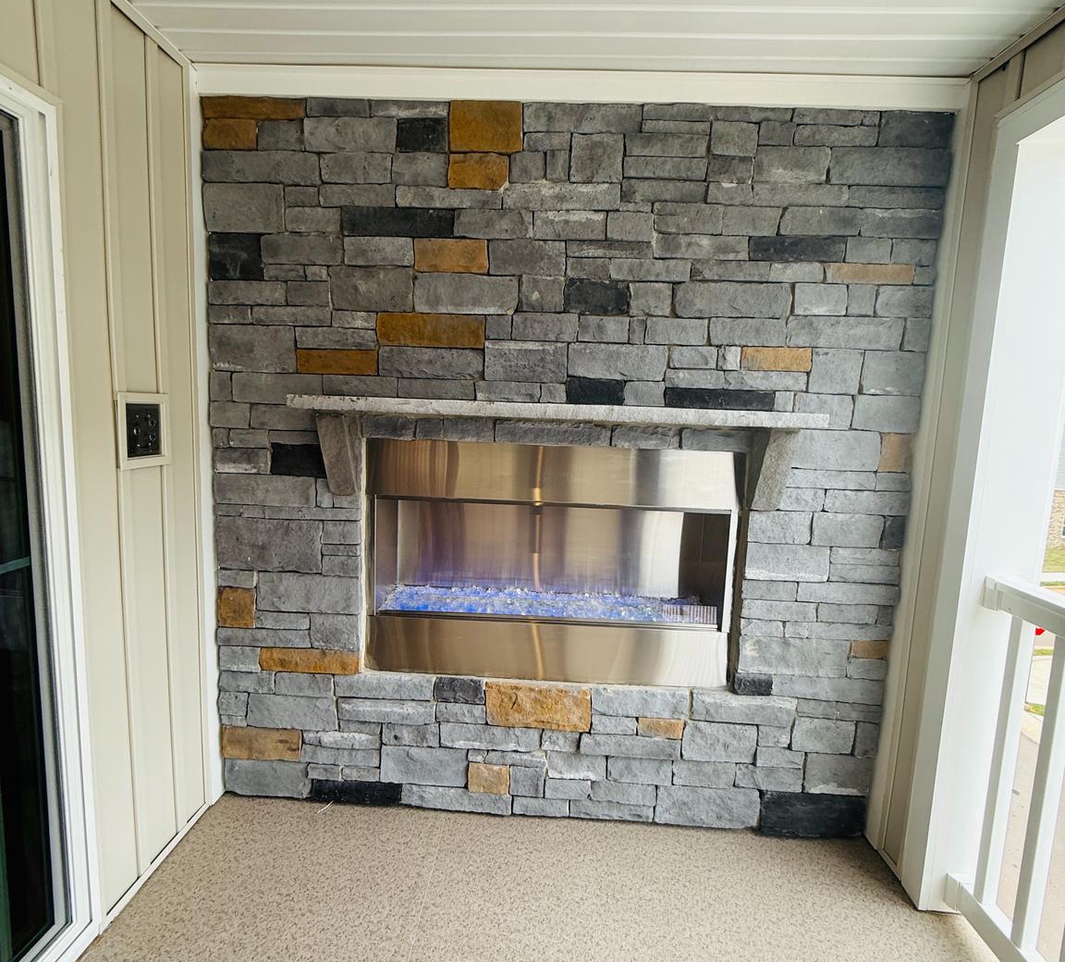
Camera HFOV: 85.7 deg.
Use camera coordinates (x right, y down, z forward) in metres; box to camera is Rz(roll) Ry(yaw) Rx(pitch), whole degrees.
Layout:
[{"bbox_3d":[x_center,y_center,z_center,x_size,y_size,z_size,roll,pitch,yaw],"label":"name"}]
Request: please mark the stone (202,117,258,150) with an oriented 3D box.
[{"bbox_3d":[-0.936,-1.077,1.810,0.170,0.088,0.070,2,7,2],"label":"stone"}]

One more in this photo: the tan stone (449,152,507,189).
[{"bbox_3d":[-0.169,-0.970,1.823,0.189,0.105,0.060,2,6,2],"label":"tan stone"}]

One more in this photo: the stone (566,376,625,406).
[{"bbox_3d":[0.201,-0.285,1.845,0.180,0.082,0.070,2,7,2],"label":"stone"}]

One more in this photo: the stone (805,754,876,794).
[{"bbox_3d":[1.038,0.994,1.971,0.227,0.141,0.060,2,7,2],"label":"stone"}]

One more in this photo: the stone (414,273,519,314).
[{"bbox_3d":[-0.211,-0.600,1.865,0.332,0.122,0.060,2,6,2],"label":"stone"}]

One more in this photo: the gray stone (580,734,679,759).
[{"bbox_3d":[0.343,0.924,2.030,0.346,0.076,0.060,2,7,2],"label":"gray stone"}]

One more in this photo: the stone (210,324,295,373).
[{"bbox_3d":[-0.888,-0.422,1.855,0.271,0.139,0.055,2,7,2],"label":"stone"}]

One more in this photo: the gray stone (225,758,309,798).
[{"bbox_3d":[-0.937,1.044,2.054,0.293,0.121,0.070,2,7,2],"label":"gray stone"}]

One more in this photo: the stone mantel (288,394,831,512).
[{"bbox_3d":[0.064,-0.081,1.773,1.564,0.306,0.200,2,7,2],"label":"stone mantel"}]

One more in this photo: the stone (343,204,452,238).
[{"bbox_3d":[-0.427,-0.825,1.846,0.361,0.089,0.060,2,7,2],"label":"stone"}]

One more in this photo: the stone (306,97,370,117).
[{"bbox_3d":[-0.591,-1.140,1.780,0.194,0.051,0.070,2,7,2],"label":"stone"}]

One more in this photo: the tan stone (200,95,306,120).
[{"bbox_3d":[-0.873,-1.170,1.825,0.327,0.066,0.060,2,6,2],"label":"tan stone"}]

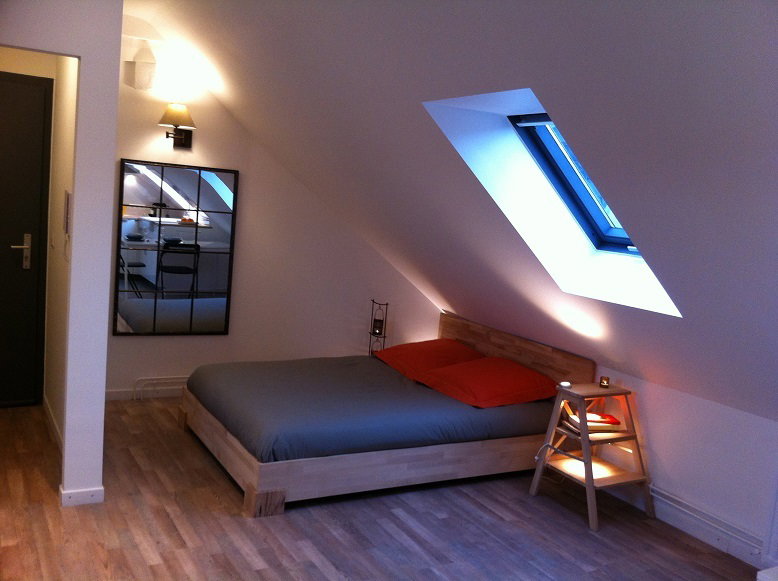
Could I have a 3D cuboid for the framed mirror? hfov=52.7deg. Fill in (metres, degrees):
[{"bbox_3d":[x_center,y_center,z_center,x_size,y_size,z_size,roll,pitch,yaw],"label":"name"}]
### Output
[{"bbox_3d":[-1.479,-0.274,5.510,0.816,1.200,0.030,1,8,-29],"label":"framed mirror"}]

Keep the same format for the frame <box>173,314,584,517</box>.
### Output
[{"bbox_3d":[-0.096,0.630,4.849,2.010,0.735,1.645,1,8,-29],"label":"frame"}]

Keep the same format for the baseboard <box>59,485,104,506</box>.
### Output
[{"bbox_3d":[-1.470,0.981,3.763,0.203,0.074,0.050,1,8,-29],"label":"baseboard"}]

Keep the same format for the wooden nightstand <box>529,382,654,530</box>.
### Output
[{"bbox_3d":[1.142,0.864,4.254,0.468,0.632,0.505,1,8,-29],"label":"wooden nightstand"}]

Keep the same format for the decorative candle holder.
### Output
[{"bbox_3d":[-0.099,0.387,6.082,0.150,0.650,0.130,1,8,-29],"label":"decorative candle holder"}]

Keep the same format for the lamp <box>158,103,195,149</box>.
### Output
[{"bbox_3d":[-1.407,-1.099,5.254,0.275,0.283,0.293,1,8,-29],"label":"lamp"}]

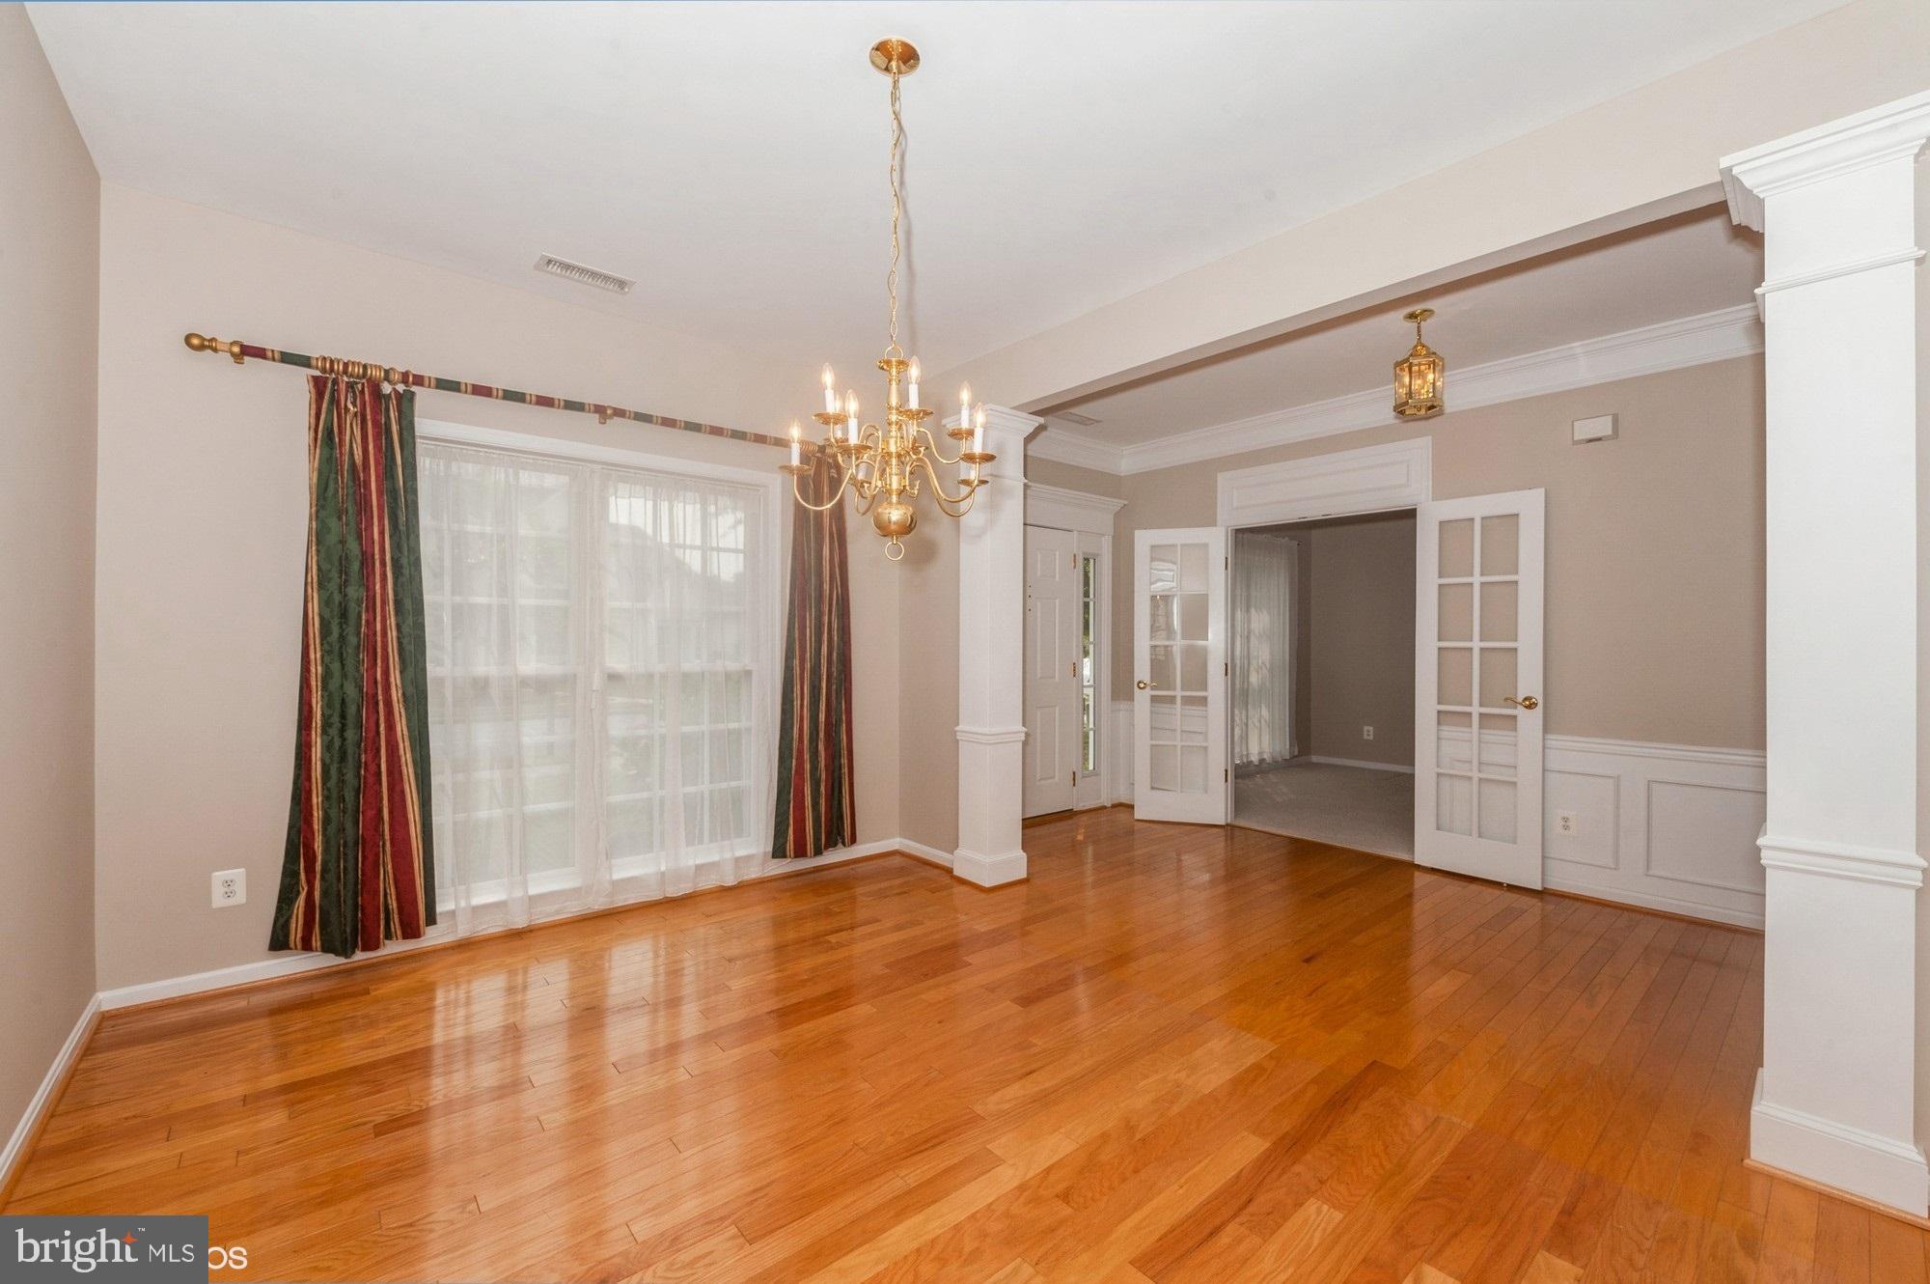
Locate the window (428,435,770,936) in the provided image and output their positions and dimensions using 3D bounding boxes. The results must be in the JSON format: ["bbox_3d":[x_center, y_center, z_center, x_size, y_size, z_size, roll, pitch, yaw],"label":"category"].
[{"bbox_3d":[-1.655,0.191,3.471,1.660,2.060,0.100,0,0,-38],"label":"window"}]

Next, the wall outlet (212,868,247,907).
[{"bbox_3d":[-2.636,0.881,2.688,0.084,0.124,0.010,0,0,-38],"label":"wall outlet"}]

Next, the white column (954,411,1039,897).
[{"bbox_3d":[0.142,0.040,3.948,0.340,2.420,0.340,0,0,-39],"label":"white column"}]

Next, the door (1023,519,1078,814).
[{"bbox_3d":[0.439,0.205,5.230,0.910,2.030,0.050,0,0,-39],"label":"door"}]

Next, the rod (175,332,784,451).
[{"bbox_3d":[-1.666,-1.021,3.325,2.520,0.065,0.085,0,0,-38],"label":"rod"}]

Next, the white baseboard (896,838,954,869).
[{"bbox_3d":[-0.237,1.197,4.240,0.020,0.095,0.520,0,0,-39],"label":"white baseboard"}]

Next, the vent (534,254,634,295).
[{"bbox_3d":[-1.574,-1.517,3.119,0.352,0.020,0.163,0,0,-38],"label":"vent"}]

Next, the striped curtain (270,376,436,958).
[{"bbox_3d":[-2.294,0.107,2.833,0.490,2.140,0.140,0,0,-38],"label":"striped curtain"}]

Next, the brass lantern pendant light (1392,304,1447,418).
[{"bbox_3d":[2.036,-1.251,3.360,0.205,0.440,0.190,0,0,23],"label":"brass lantern pendant light"}]

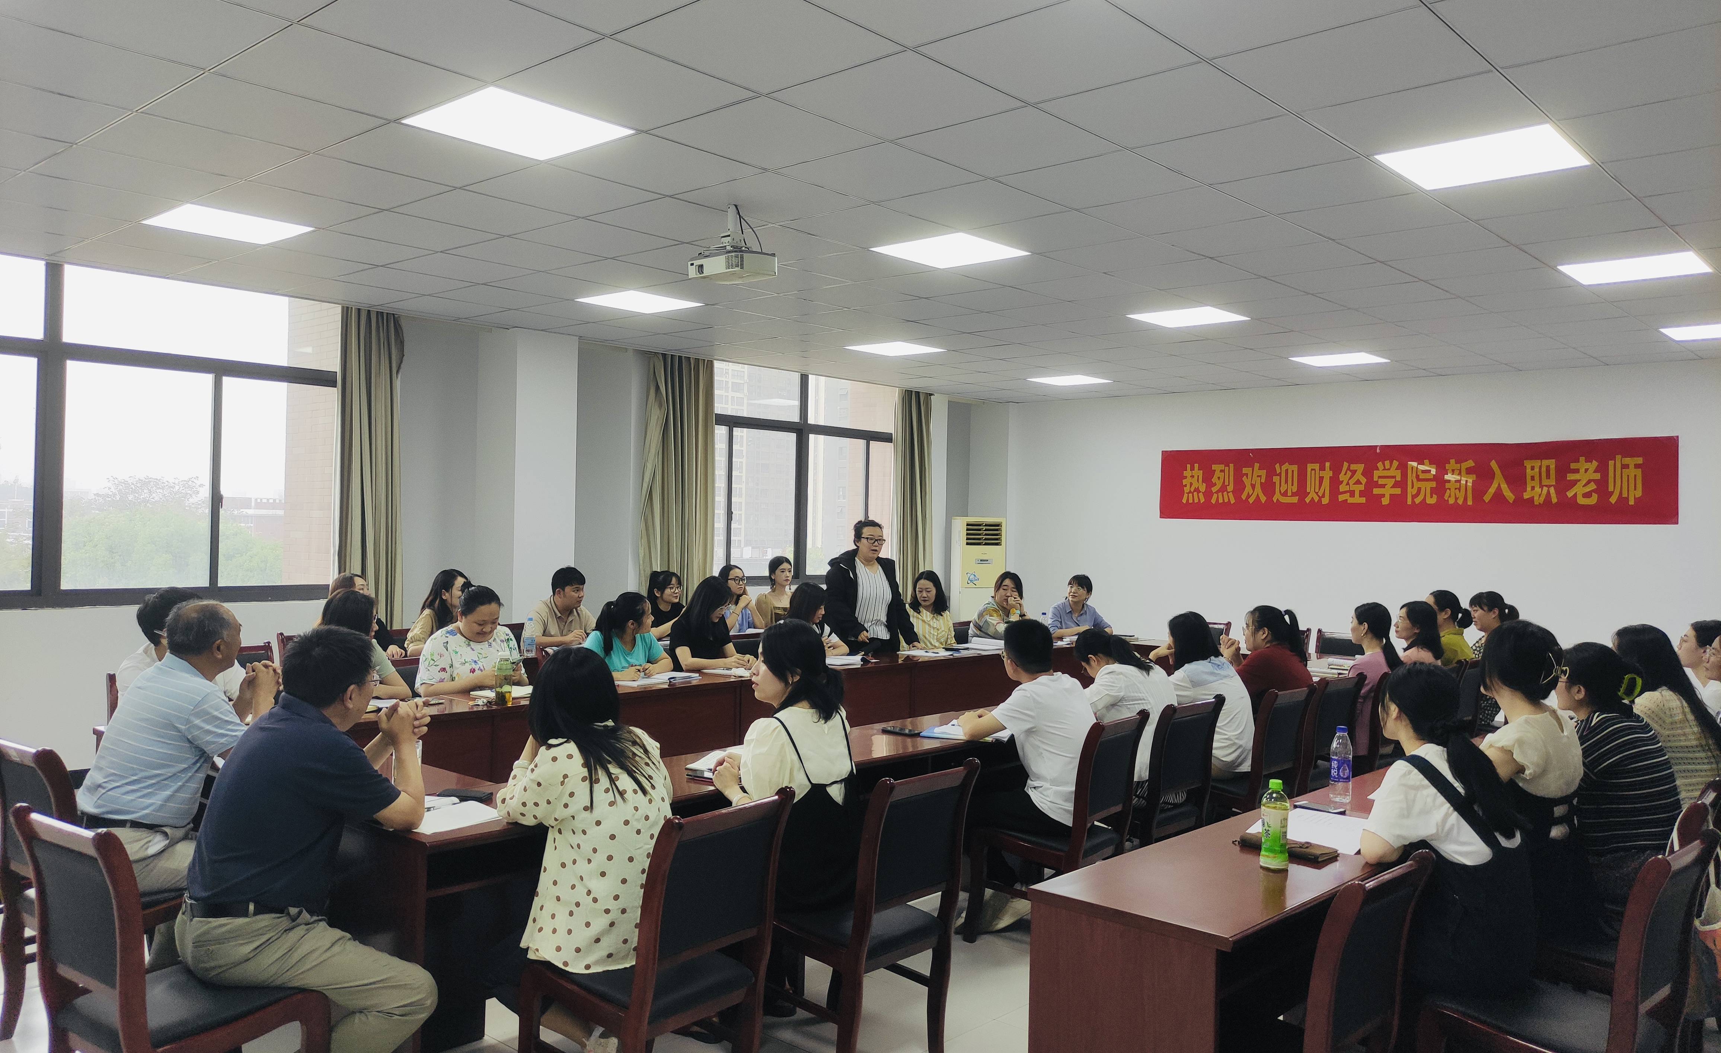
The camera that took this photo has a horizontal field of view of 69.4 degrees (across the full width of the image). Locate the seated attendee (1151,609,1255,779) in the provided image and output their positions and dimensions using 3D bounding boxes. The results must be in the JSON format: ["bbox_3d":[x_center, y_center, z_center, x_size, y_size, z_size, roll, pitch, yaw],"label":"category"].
[{"bbox_3d":[1.493,0.991,5.734,0.660,1.210,0.480,1,0,42],"label":"seated attendee"}]

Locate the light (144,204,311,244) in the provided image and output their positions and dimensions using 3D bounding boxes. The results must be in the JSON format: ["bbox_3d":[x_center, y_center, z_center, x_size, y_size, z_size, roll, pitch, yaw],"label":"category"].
[{"bbox_3d":[-2.944,-1.411,5.797,0.590,0.040,0.590,1,0,42],"label":"light"}]

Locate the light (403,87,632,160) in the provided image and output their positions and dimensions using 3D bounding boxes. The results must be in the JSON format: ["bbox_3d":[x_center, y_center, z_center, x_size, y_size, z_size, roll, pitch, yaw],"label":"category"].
[{"bbox_3d":[-1.180,-1.400,4.310,0.585,0.040,0.585,1,0,42],"label":"light"}]

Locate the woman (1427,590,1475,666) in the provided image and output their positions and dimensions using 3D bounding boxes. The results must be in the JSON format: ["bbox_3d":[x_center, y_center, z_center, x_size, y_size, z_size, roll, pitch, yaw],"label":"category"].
[{"bbox_3d":[3.351,1.021,7.558,0.700,1.270,0.480,1,0,42],"label":"woman"}]

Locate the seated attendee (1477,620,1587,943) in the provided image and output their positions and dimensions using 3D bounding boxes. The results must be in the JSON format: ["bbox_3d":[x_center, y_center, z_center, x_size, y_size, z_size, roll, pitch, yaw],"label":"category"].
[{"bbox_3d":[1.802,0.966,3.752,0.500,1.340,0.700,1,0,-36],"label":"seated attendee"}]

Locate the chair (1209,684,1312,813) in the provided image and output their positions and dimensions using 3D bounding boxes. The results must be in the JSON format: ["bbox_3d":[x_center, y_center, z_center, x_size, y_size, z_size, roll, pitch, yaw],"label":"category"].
[{"bbox_3d":[1.672,1.140,5.622,0.570,0.920,0.450,1,0,42],"label":"chair"}]

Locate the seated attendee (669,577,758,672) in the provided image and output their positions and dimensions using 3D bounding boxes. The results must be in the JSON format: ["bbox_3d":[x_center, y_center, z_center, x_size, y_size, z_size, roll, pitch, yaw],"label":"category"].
[{"bbox_3d":[-0.869,0.931,7.148,0.740,1.270,0.520,1,0,35],"label":"seated attendee"}]

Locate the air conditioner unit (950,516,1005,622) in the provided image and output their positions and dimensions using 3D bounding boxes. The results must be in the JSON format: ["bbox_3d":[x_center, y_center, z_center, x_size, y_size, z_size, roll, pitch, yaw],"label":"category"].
[{"bbox_3d":[1.141,0.745,12.149,0.470,1.700,0.290,1,0,-24],"label":"air conditioner unit"}]

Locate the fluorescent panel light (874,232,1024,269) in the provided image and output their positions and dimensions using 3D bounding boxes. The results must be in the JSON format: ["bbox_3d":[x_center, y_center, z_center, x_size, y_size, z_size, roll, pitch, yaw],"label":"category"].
[{"bbox_3d":[0.446,-1.358,6.103,0.600,0.040,0.600,1,0,42],"label":"fluorescent panel light"}]

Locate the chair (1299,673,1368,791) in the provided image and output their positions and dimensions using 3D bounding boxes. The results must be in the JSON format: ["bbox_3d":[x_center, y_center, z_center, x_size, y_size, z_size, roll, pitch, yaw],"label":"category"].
[{"bbox_3d":[2.119,1.165,6.321,0.590,0.900,0.460,1,0,42],"label":"chair"}]

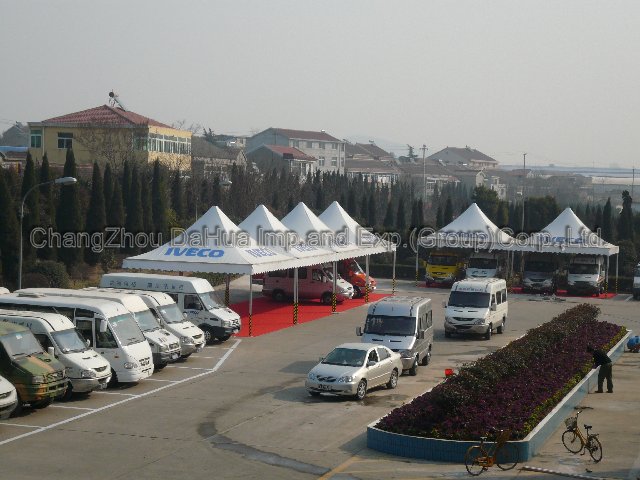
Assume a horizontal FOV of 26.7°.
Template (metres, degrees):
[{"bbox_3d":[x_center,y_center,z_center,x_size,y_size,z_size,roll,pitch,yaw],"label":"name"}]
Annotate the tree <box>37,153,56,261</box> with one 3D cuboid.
[{"bbox_3d":[-19.295,-2.247,95.039,1.400,7.818,1.400,2,3,-12],"label":"tree"}]

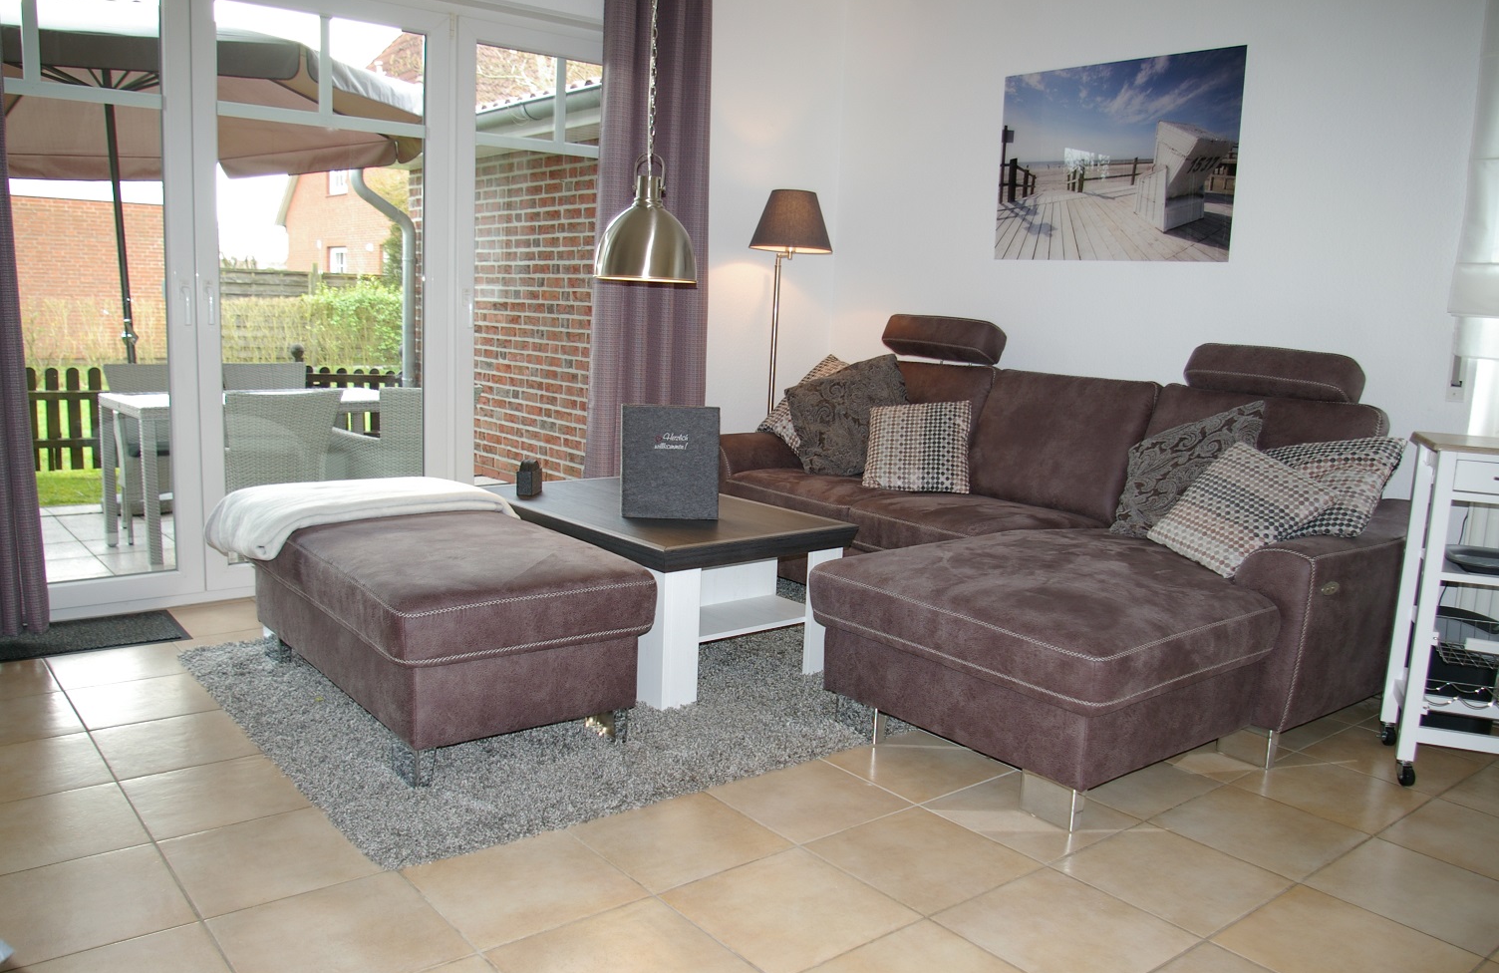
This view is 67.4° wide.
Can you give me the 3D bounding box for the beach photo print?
[{"bbox_3d":[1.315,-1.189,4.135,0.021,0.708,0.992,-5,11,-39],"label":"beach photo print"}]

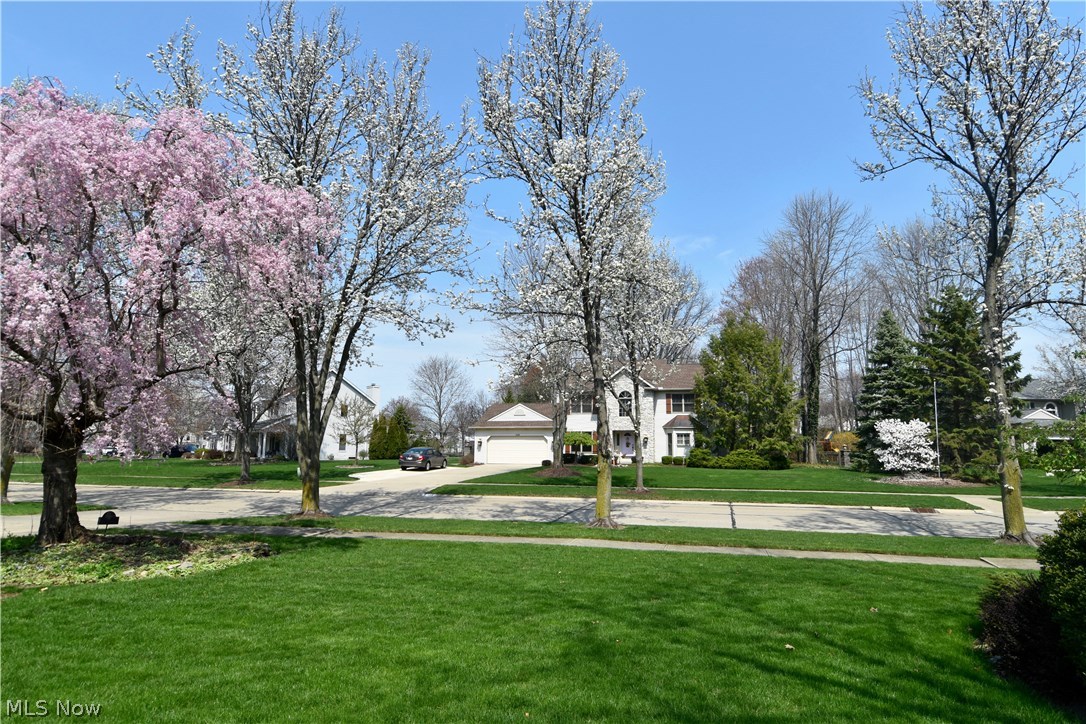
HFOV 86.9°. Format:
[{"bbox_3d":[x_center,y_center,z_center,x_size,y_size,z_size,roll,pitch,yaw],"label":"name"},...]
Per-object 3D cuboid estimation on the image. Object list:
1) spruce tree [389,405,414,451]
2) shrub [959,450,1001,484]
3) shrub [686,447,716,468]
[{"bbox_3d":[-14.587,7.048,59.081,2.900,5.530,2.900,-2,-7,15],"label":"spruce tree"},{"bbox_3d":[22.716,5.364,29.554,2.100,1.532,2.100,-6,-9,37],"label":"shrub"},{"bbox_3d":[11.467,6.964,41.463,2.150,1.400,2.000,-2,-7,15],"label":"shrub"}]

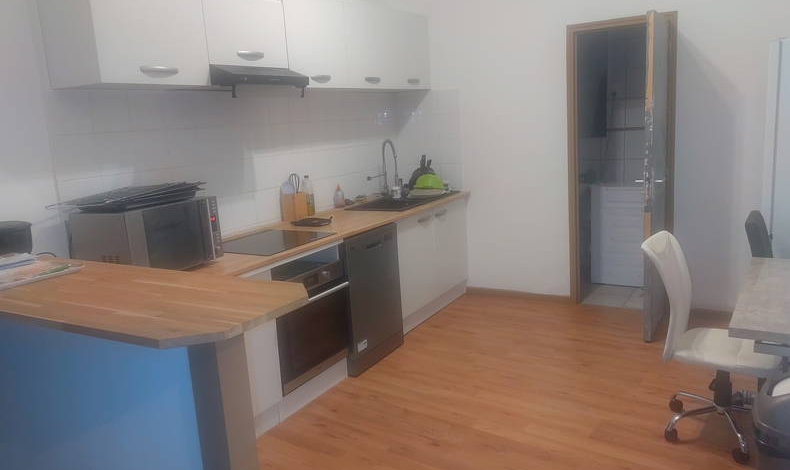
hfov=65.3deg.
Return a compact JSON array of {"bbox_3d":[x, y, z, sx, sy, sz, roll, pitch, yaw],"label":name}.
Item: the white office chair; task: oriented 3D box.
[{"bbox_3d":[1.406,0.440,2.689,0.570,0.925,0.510,3,12,31],"label":"white office chair"}]

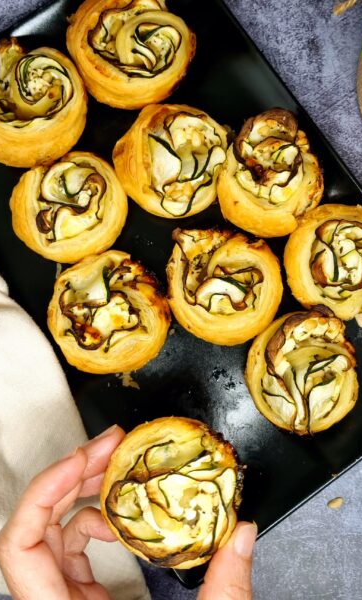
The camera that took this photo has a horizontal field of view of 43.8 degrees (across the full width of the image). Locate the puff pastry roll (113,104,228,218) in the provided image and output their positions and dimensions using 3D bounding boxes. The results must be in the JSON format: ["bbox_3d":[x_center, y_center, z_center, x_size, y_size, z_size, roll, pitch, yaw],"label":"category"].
[{"bbox_3d":[-0.006,-0.082,0.272,0.067,0.041,0.066,0,82,0],"label":"puff pastry roll"}]

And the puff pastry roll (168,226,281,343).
[{"bbox_3d":[0.024,-0.007,0.261,0.065,0.041,0.065,0,82,0],"label":"puff pastry roll"}]

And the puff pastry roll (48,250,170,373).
[{"bbox_3d":[-0.040,0.007,0.259,0.067,0.041,0.068,0,82,0],"label":"puff pastry roll"}]

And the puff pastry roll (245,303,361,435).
[{"bbox_3d":[0.066,0.039,0.255,0.062,0.041,0.067,0,82,0],"label":"puff pastry roll"}]

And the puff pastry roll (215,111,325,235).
[{"bbox_3d":[0.052,-0.074,0.271,0.064,0.041,0.072,0,82,0],"label":"puff pastry roll"}]

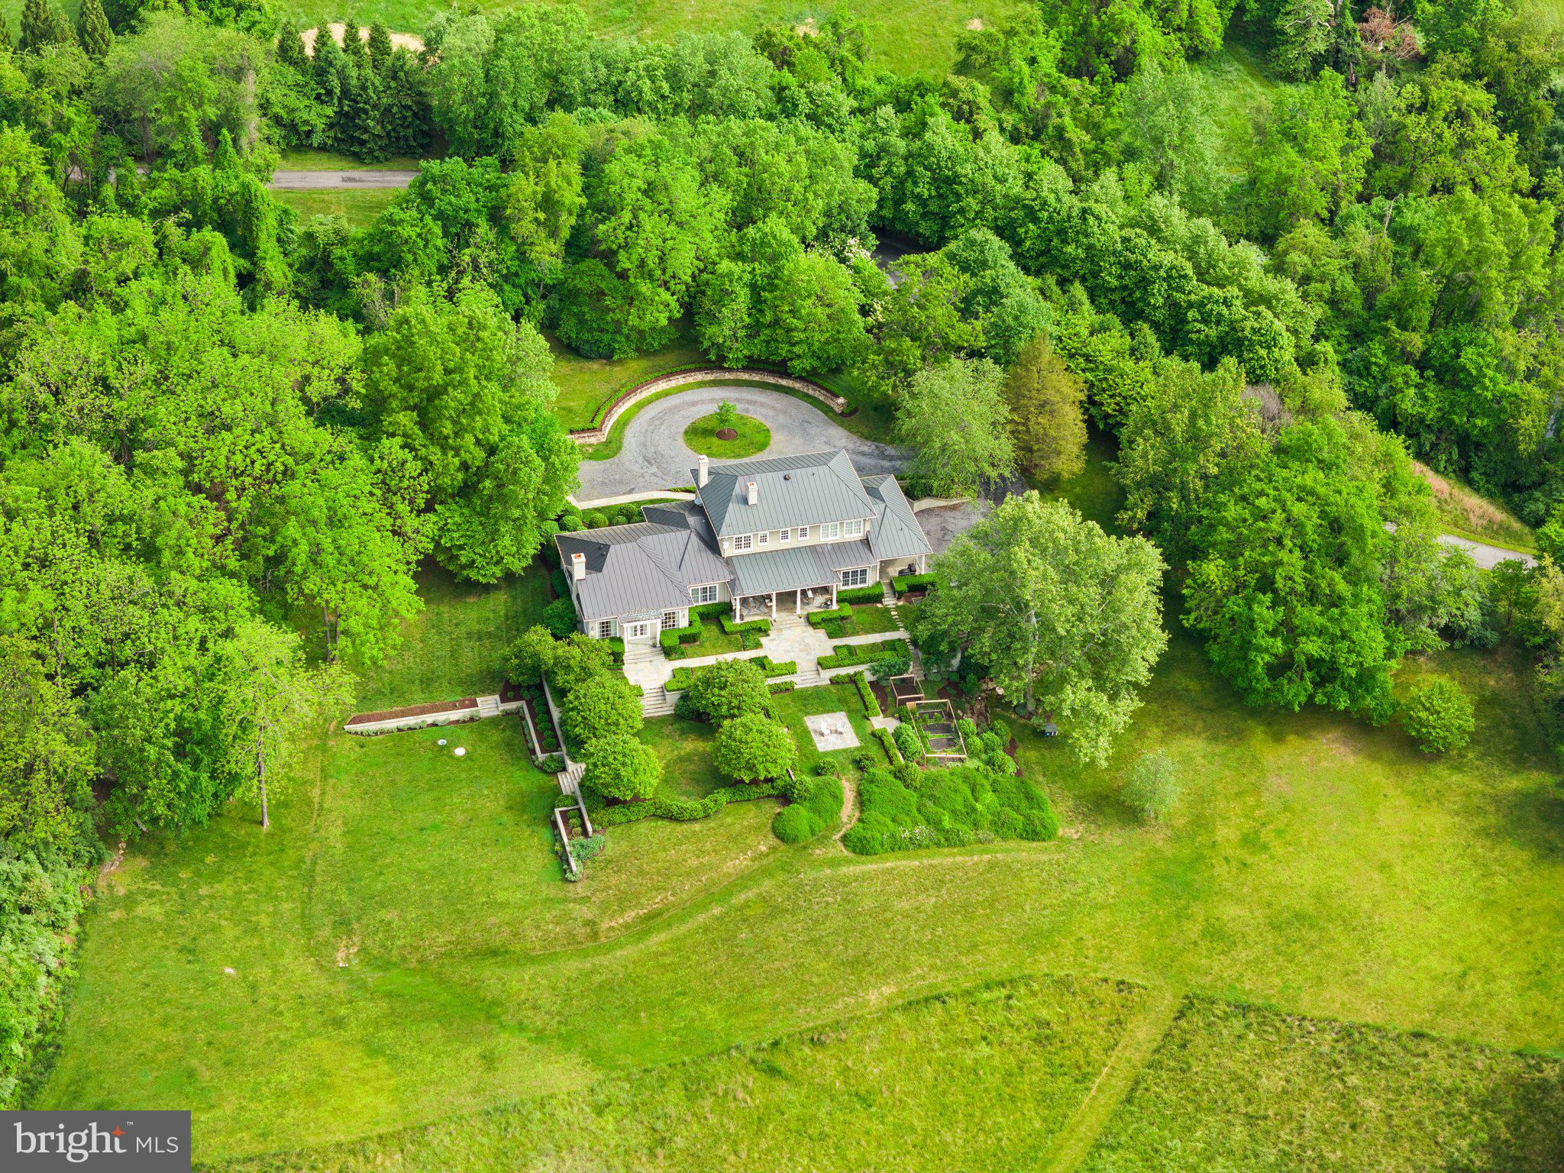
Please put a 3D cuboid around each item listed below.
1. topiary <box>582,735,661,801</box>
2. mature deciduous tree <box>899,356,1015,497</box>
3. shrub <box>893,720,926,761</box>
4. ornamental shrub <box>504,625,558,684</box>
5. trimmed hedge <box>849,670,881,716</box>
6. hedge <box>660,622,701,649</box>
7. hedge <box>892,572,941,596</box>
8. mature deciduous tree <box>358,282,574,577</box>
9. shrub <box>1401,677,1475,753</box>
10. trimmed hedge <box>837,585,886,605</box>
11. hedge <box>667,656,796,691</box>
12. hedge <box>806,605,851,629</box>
[{"bbox_3d":[-11.566,13.314,228.223,5.765,4.859,5.765,1,35,0],"label":"topiary"},{"bbox_3d":[14.240,-13.000,257.150,9.700,10.600,9.700,0,34,0],"label":"mature deciduous tree"},{"bbox_3d":[9.340,11.310,230.780,2.100,1.600,3.500,-8,35,-12],"label":"shrub"},{"bbox_3d":[-19.625,5.396,247.190,4.360,4.845,4.360,-8,36,-12],"label":"ornamental shrub"},{"bbox_3d":[6.626,8.619,246.108,0.775,0.659,5.717,-5,35,-8],"label":"trimmed hedge"},{"bbox_3d":[-7.670,3.930,240.520,3.000,0.950,2.000,-8,35,-12],"label":"hedge"},{"bbox_3d":[10.600,-0.180,246.840,3.700,0.900,1.900,-8,35,-12],"label":"hedge"},{"bbox_3d":[-25.203,-12.331,254.325,17.248,24.709,17.248,-8,36,-12],"label":"mature deciduous tree"},{"bbox_3d":[48.480,9.370,232.650,5.400,5.200,5.400,0,34,0],"label":"shrub"},{"bbox_3d":[6.303,0.812,255.854,3.779,0.950,1.211,-8,36,-12],"label":"trimmed hedge"},{"bbox_3d":[-4.039,6.795,247.417,10.659,0.533,2.326,-8,36,-12],"label":"hedge"},{"bbox_3d":[3.842,2.394,253.767,3.634,0.736,1.938,-8,36,-12],"label":"hedge"}]

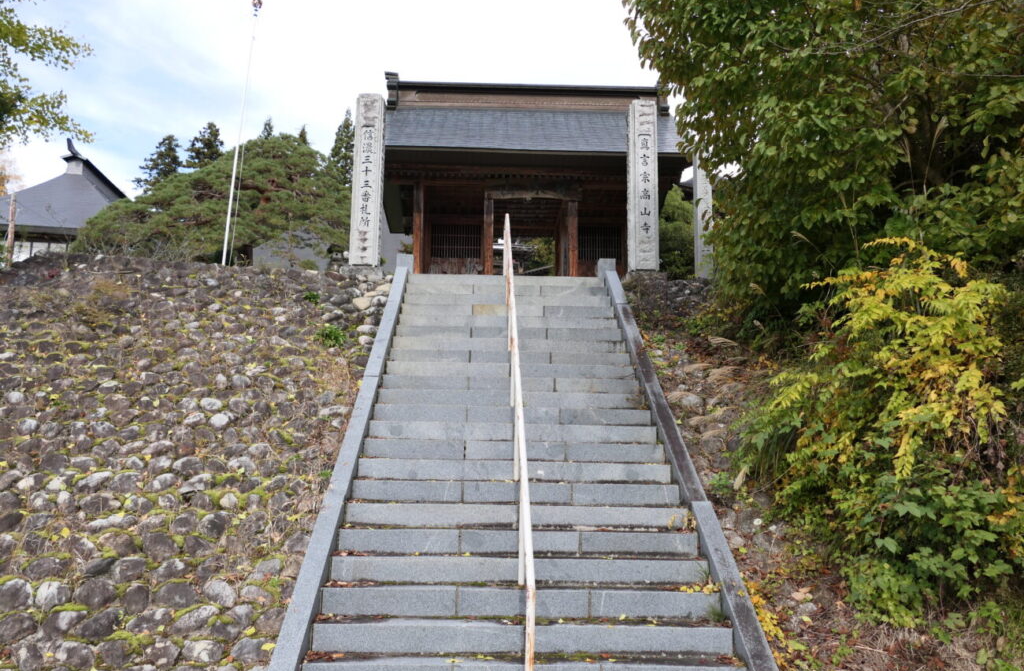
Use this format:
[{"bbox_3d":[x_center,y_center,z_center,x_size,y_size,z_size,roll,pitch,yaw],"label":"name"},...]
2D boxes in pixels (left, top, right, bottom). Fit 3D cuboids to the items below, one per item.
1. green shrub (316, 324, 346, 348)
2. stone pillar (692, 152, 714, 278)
[{"bbox_3d":[-2.049,0.011,8.075,0.330,0.280,0.300,1,-9,-2],"label":"green shrub"},{"bbox_3d":[3.097,-1.923,11.531,0.239,2.111,0.230,1,-9,-2],"label":"stone pillar"}]

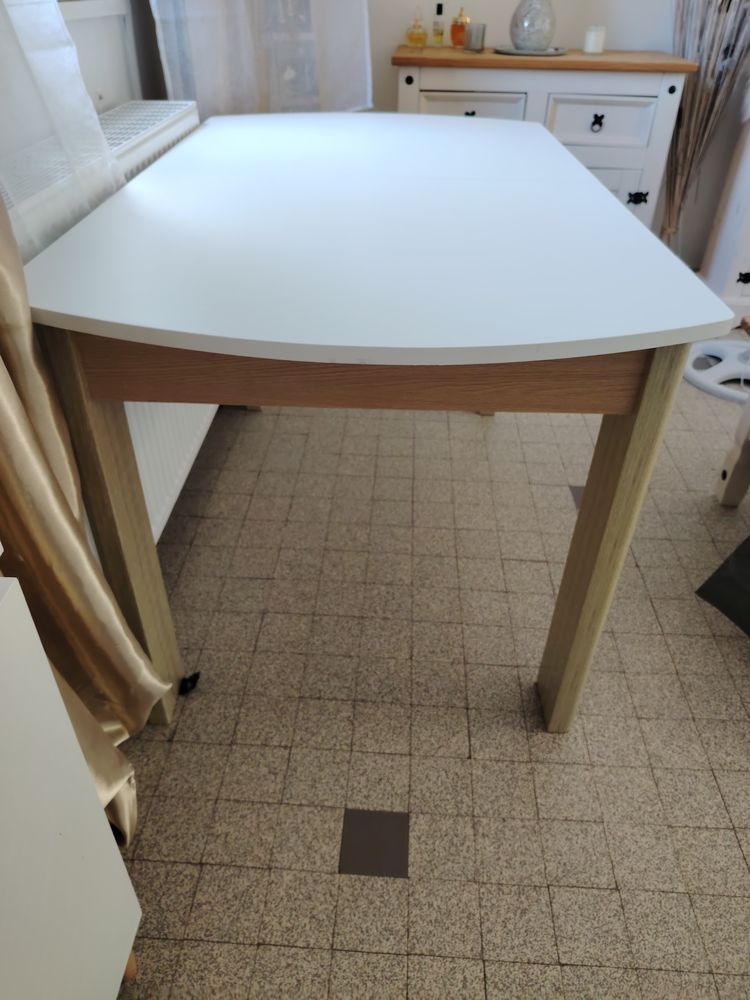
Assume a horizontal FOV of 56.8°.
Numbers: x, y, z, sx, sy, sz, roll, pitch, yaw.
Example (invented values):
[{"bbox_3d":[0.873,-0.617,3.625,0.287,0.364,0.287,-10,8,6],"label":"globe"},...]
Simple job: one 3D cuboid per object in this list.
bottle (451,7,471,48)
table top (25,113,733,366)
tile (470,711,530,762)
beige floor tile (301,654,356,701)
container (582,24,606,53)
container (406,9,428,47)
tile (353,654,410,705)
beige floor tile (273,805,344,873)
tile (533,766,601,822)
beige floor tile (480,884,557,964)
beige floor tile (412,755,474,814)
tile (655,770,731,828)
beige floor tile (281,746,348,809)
[{"bbox_3d":[0.310,-1.659,2.437,0.068,0.118,0.050,3,37,2],"label":"bottle"},{"bbox_3d":[-0.004,-0.563,1.229,0.800,0.022,1.435,2,37,0],"label":"table top"},{"bbox_3d":[0.213,0.408,1.197,0.098,0.010,0.098,3,37,2],"label":"tile"},{"bbox_3d":[-0.085,0.333,1.287,0.098,0.010,0.098,3,37,2],"label":"beige floor tile"},{"bbox_3d":[0.777,-1.629,2.456,0.073,0.083,0.073,3,37,2],"label":"container"},{"bbox_3d":[0.146,-1.629,2.395,0.068,0.106,0.060,3,37,2],"label":"container"},{"bbox_3d":[0.017,0.337,1.281,0.099,0.010,0.099,3,37,2],"label":"tile"},{"bbox_3d":[-0.098,0.511,1.046,0.099,0.010,0.099,3,37,2],"label":"beige floor tile"},{"bbox_3d":[0.308,0.473,1.121,0.100,0.010,0.100,3,37,2],"label":"tile"},{"bbox_3d":[0.196,0.584,0.958,0.099,0.010,0.099,3,37,2],"label":"beige floor tile"},{"bbox_3d":[0.107,0.463,1.121,0.098,0.010,0.098,3,37,2],"label":"beige floor tile"},{"bbox_3d":[0.504,0.479,1.111,0.100,0.010,0.100,3,37,2],"label":"tile"},{"bbox_3d":[-0.093,0.454,1.132,0.100,0.010,0.100,3,37,2],"label":"beige floor tile"}]

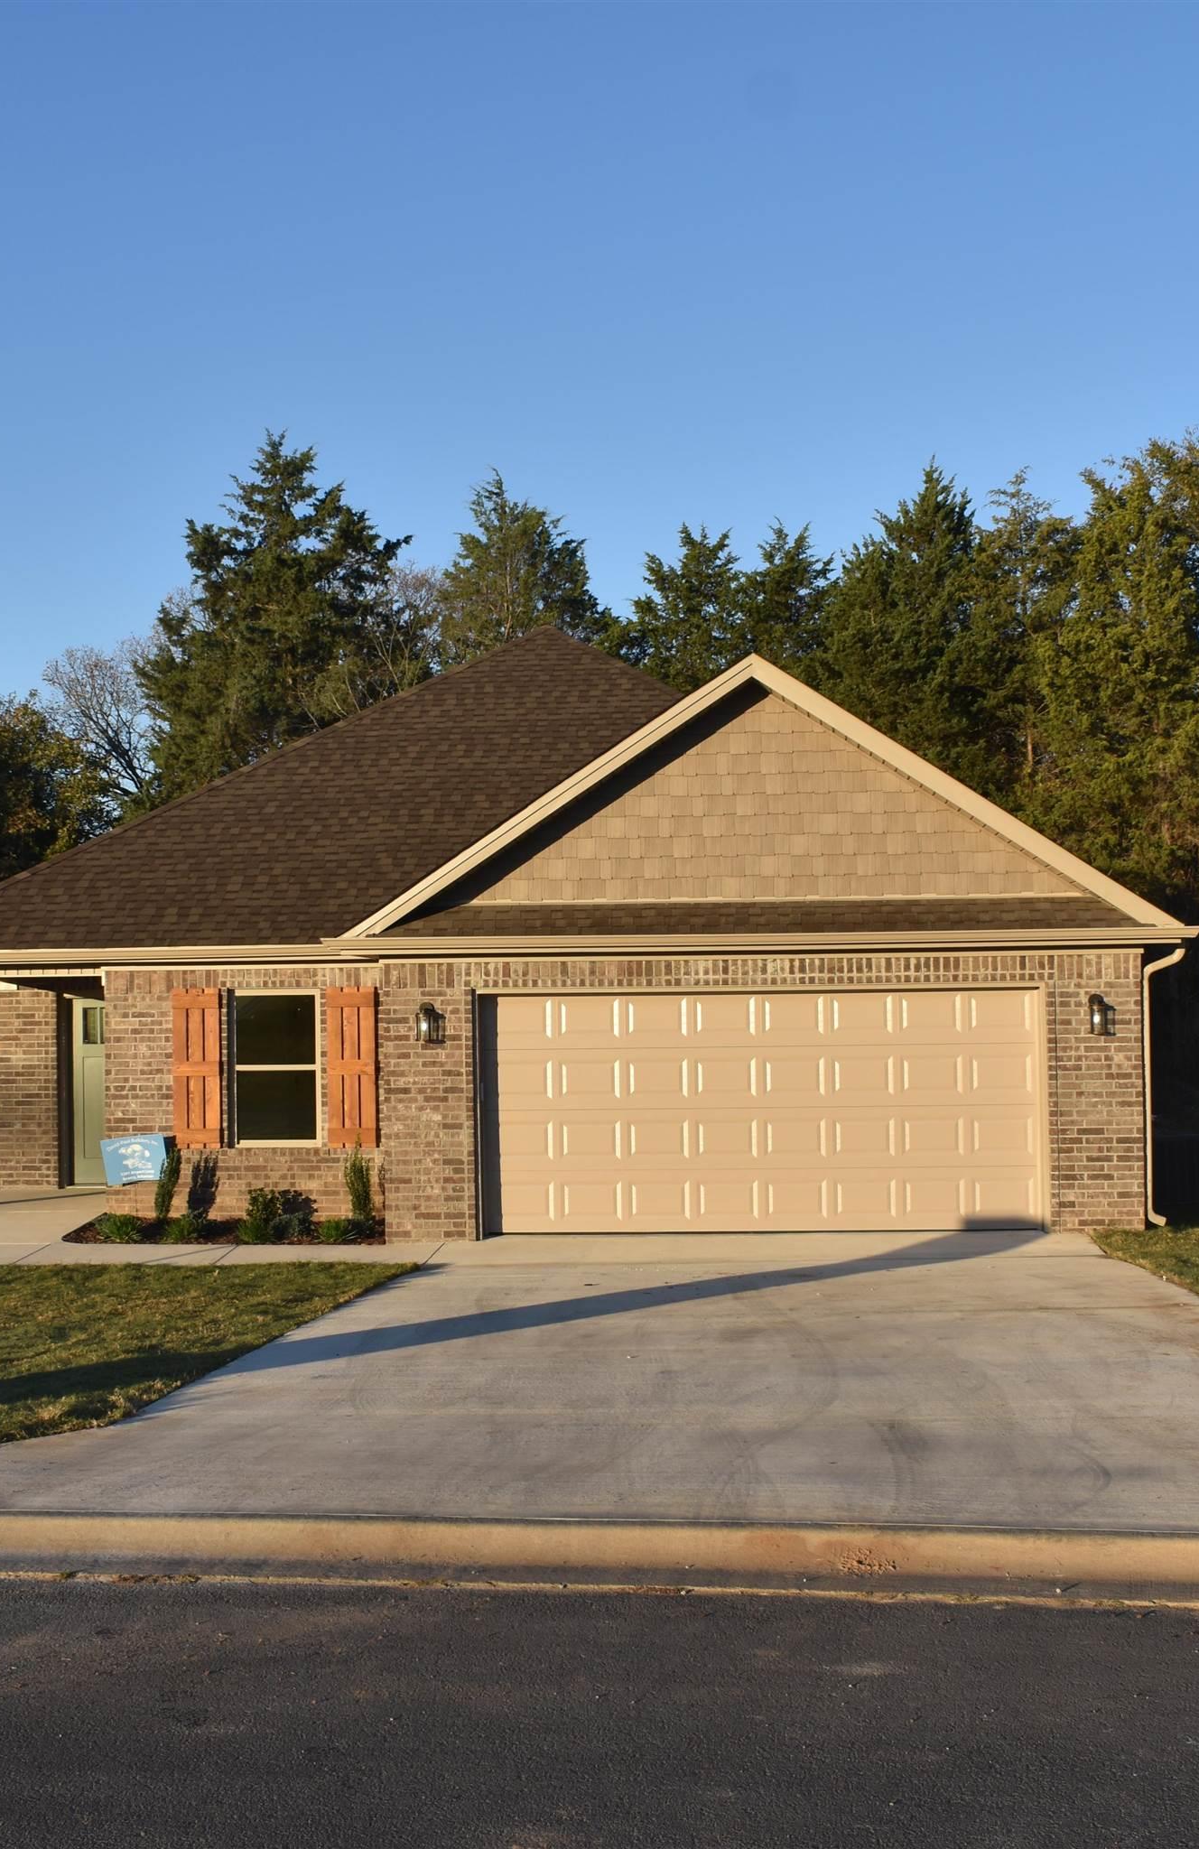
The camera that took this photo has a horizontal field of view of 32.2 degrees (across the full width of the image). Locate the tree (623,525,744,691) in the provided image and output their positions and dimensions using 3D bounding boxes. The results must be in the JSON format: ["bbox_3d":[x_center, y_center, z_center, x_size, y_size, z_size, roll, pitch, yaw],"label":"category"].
[{"bbox_3d":[1.858,-1.991,39.833,3.300,11.449,3.300,-1,-2,3],"label":"tree"}]

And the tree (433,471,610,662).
[{"bbox_3d":[-1.560,-2.652,42.307,4.400,13.218,4.400,-1,-2,3],"label":"tree"}]

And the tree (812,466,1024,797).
[{"bbox_3d":[5.851,-2.347,36.830,4.200,11.663,4.200,-1,-2,3],"label":"tree"}]

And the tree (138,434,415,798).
[{"bbox_3d":[-5.898,-2.633,38.312,5.200,12.878,5.200,-1,-2,3],"label":"tree"}]

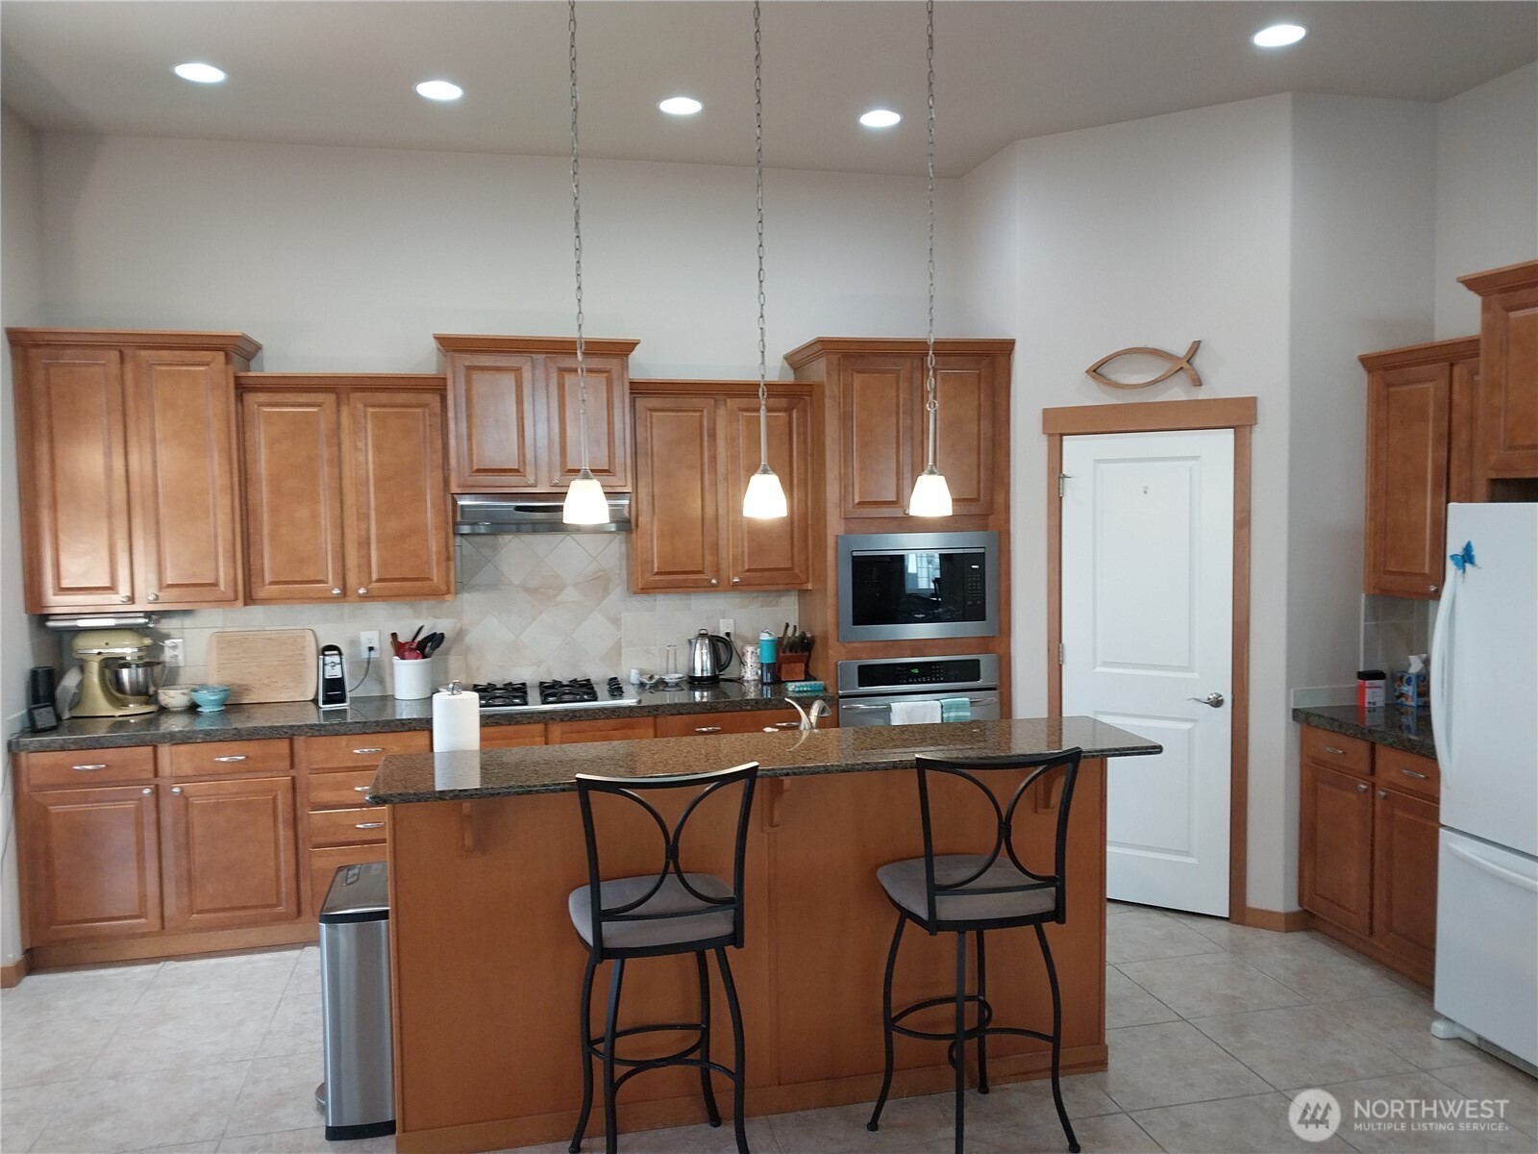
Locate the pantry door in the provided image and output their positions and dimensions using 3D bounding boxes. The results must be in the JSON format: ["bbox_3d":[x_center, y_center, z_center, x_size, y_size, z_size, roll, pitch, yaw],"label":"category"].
[{"bbox_3d":[1.620,0.404,4.974,0.709,2.035,0.045,1,4,32],"label":"pantry door"}]

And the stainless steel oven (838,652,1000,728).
[{"bbox_3d":[0.612,0.706,5.366,0.752,0.728,0.600,-1,3,-13],"label":"stainless steel oven"}]

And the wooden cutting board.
[{"bbox_3d":[-2.200,0.389,5.043,0.445,0.326,0.020,-2,-4,-13],"label":"wooden cutting board"}]

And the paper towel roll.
[{"bbox_3d":[-0.906,0.481,3.364,0.132,0.316,0.132,-1,3,-13],"label":"paper towel roll"}]

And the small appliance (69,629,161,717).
[{"bbox_3d":[-2.735,0.397,4.857,0.350,0.354,0.225,-1,3,-6],"label":"small appliance"}]

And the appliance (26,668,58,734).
[{"bbox_3d":[-2.839,0.477,4.505,0.095,0.236,0.110,-4,5,-42],"label":"appliance"}]

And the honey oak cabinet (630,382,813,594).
[{"bbox_3d":[-0.241,-0.409,5.322,0.818,0.933,0.345,-2,3,-13],"label":"honey oak cabinet"}]

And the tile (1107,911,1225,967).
[{"bbox_3d":[1.476,1.457,4.694,0.500,0.010,0.500,-2,3,-13],"label":"tile"}]

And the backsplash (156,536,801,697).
[{"bbox_3d":[-1.293,0.165,5.275,2.960,0.720,0.020,-2,3,-13],"label":"backsplash"}]

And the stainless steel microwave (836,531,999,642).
[{"bbox_3d":[0.616,0.031,5.268,0.747,0.461,0.440,-1,3,-13],"label":"stainless steel microwave"}]

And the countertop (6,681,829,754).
[{"bbox_3d":[-1.358,0.570,4.958,3.220,0.051,0.635,-2,3,-13],"label":"countertop"}]

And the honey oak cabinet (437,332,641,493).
[{"bbox_3d":[-1.016,-0.699,5.128,0.852,0.657,0.362,-1,3,-13],"label":"honey oak cabinet"}]

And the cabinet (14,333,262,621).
[{"bbox_3d":[-2.568,-0.424,4.750,0.855,1.110,0.395,-2,3,-13],"label":"cabinet"}]

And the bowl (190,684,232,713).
[{"bbox_3d":[-2.358,0.512,4.886,0.155,0.100,0.155,-2,3,-13],"label":"bowl"}]

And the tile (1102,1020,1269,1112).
[{"bbox_3d":[1.219,1.522,3.613,0.498,0.010,0.498,-1,3,-13],"label":"tile"}]

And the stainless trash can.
[{"bbox_3d":[-1.216,1.233,3.406,0.253,0.650,0.413,-2,3,-13],"label":"stainless trash can"}]

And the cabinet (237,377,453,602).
[{"bbox_3d":[-1.788,-0.370,4.962,0.828,0.942,0.345,-2,3,-13],"label":"cabinet"}]

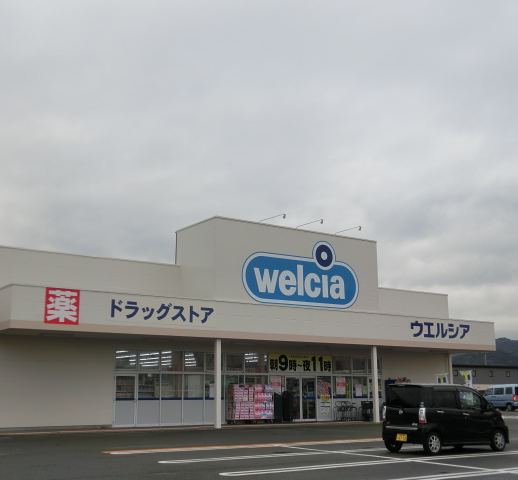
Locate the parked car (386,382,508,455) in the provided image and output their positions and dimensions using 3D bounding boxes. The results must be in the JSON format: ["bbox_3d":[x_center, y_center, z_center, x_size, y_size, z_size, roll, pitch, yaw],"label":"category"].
[{"bbox_3d":[4.880,4.650,18.344,3.395,1.630,1.475,8,-15,-35],"label":"parked car"}]

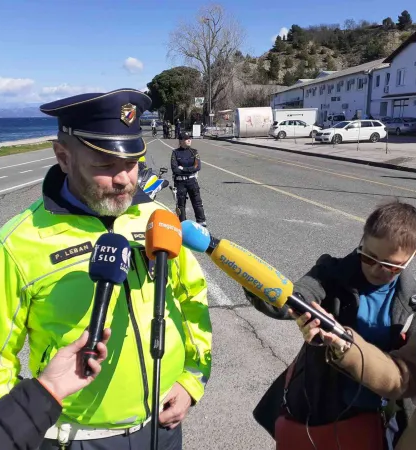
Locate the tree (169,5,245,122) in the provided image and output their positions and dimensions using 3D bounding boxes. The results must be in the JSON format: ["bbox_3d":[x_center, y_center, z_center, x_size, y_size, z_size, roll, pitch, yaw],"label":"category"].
[{"bbox_3d":[-0.316,-18.020,54.328,9.300,14.400,9.000,-1,13,0],"label":"tree"}]

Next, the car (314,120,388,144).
[{"bbox_3d":[9.541,-6.281,31.360,4.690,1.470,1.830,-4,14,-15],"label":"car"}]

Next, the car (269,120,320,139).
[{"bbox_3d":[7.465,-8.146,39.590,4.280,1.490,1.800,-3,13,-8],"label":"car"}]

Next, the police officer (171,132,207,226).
[{"bbox_3d":[-0.370,-0.846,8.632,0.600,1.680,0.400,0,13,3],"label":"police officer"}]

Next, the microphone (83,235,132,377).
[{"bbox_3d":[-0.200,0.142,0.873,0.076,0.262,0.076,5,-17,-1],"label":"microphone"}]

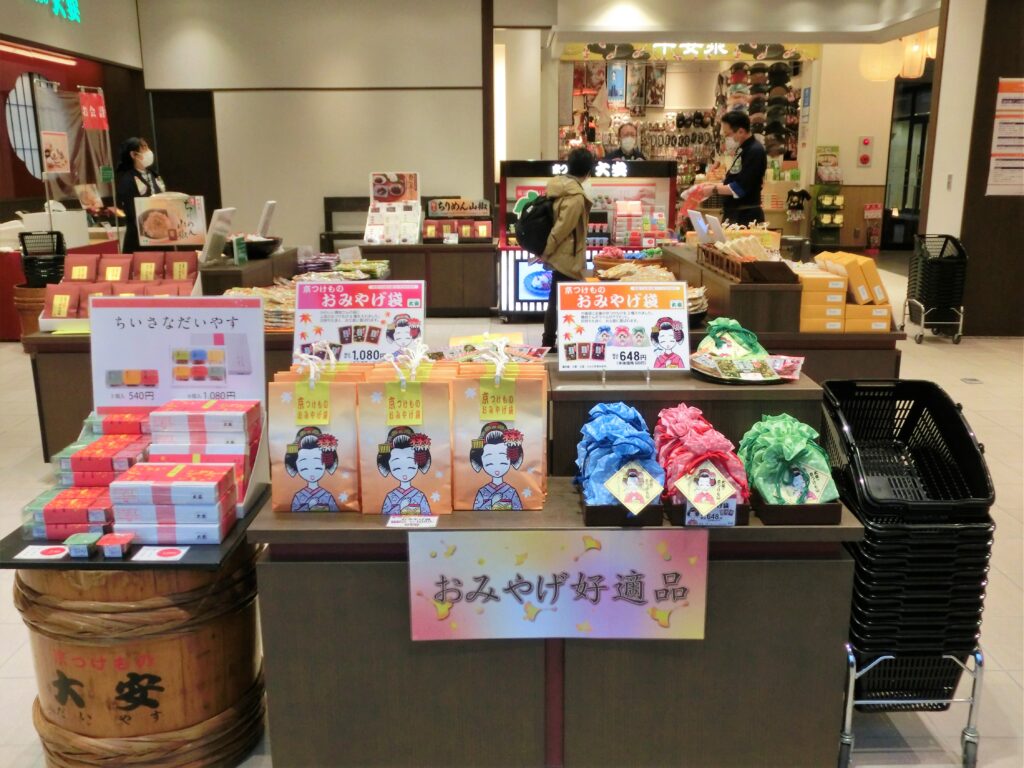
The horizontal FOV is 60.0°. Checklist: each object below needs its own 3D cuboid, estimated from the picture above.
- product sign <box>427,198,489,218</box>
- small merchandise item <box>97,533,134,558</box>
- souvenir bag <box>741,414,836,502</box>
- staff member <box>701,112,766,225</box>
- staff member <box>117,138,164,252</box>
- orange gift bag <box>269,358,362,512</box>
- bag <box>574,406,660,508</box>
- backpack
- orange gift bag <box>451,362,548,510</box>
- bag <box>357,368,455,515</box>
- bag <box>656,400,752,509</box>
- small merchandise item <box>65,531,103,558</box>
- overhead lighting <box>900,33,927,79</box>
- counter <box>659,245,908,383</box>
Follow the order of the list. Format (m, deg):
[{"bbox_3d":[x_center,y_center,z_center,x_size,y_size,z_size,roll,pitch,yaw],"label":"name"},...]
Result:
[{"bbox_3d":[-0.491,-1.621,8.199,0.581,0.171,0.030,0,14,0],"label":"product sign"},{"bbox_3d":[-0.854,0.356,1.925,0.064,0.036,0.060,-1,13,-1],"label":"small merchandise item"},{"bbox_3d":[0.532,0.156,1.743,0.150,0.155,0.185,0,14,0],"label":"souvenir bag"},{"bbox_3d":[1.361,-0.821,5.563,0.420,1.687,0.470,-3,14,-12],"label":"staff member"},{"bbox_3d":[-2.452,-0.842,5.969,0.280,1.574,0.410,11,17,38],"label":"staff member"},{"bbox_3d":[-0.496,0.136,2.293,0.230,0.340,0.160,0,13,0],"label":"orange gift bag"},{"bbox_3d":[0.206,0.148,1.757,0.147,0.168,0.225,0,14,0],"label":"bag"},{"bbox_3d":[0.196,-1.282,7.218,0.230,0.480,0.310,-6,15,-24],"label":"backpack"},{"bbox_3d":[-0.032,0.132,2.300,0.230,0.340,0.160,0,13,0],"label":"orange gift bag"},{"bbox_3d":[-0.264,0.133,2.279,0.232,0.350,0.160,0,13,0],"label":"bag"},{"bbox_3d":[0.371,0.147,1.756,0.145,0.168,0.225,0,14,0],"label":"bag"},{"bbox_3d":[-0.753,0.283,1.555,0.047,0.026,0.046,0,14,0],"label":"small merchandise item"},{"bbox_3d":[5.379,-4.392,11.874,0.360,0.600,0.360,0,13,0],"label":"overhead lighting"},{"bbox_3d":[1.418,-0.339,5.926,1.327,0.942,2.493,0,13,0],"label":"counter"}]

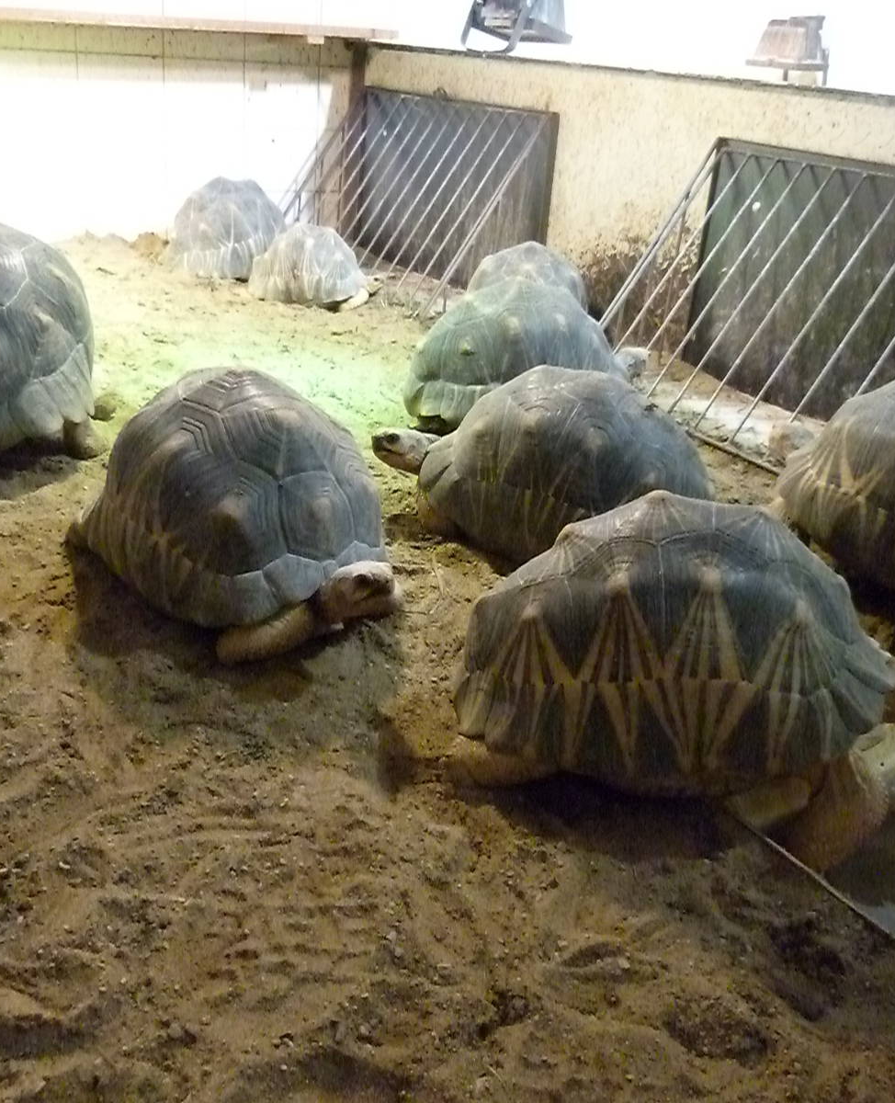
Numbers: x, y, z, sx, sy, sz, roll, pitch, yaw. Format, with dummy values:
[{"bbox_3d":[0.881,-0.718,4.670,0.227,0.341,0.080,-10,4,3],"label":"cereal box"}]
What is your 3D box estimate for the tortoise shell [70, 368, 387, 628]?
[{"bbox_3d":[-0.222,-0.078,1.075,0.363,0.200,0.275,25,33,36],"label":"tortoise shell"}]

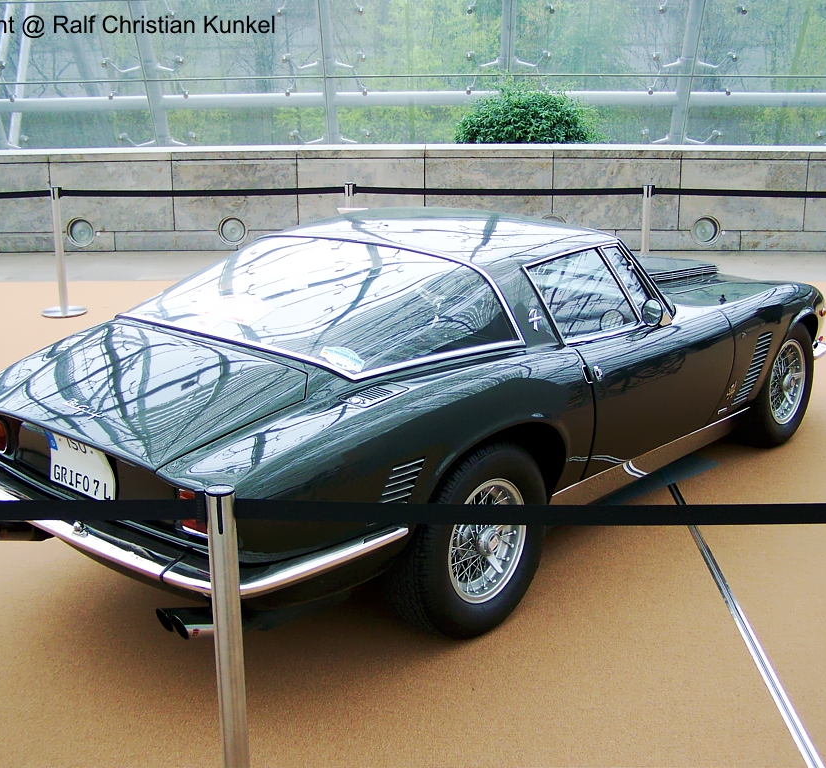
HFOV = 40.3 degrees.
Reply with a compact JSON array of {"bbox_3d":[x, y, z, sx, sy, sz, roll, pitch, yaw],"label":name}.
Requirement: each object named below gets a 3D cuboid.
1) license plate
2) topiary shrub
[{"bbox_3d":[-0.994,0.241,3.367,0.330,0.185,0.025,13,21,38],"label":"license plate"},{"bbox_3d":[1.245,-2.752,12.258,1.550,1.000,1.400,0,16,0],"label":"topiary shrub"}]

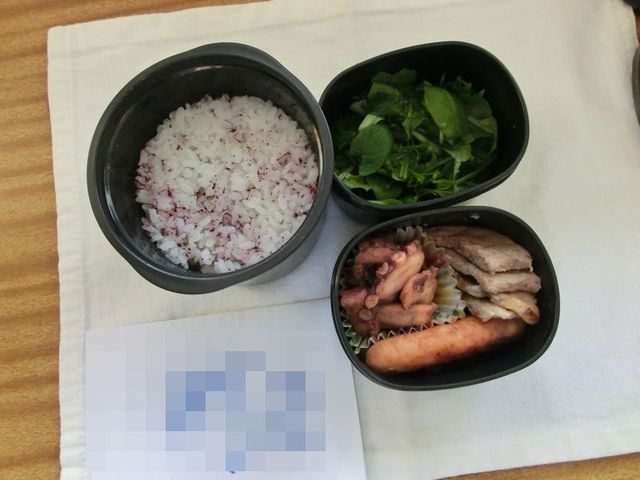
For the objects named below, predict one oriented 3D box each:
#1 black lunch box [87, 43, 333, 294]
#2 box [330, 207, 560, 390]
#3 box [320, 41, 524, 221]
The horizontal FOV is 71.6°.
[{"bbox_3d":[-0.059,-0.036,0.271,0.132,0.068,0.140,10,82,2],"label":"black lunch box"},{"bbox_3d":[0.068,0.034,0.266,0.122,0.055,0.095,-10,82,-1],"label":"box"},{"bbox_3d":[0.061,-0.064,0.282,0.117,0.052,0.094,-15,82,-2],"label":"box"}]

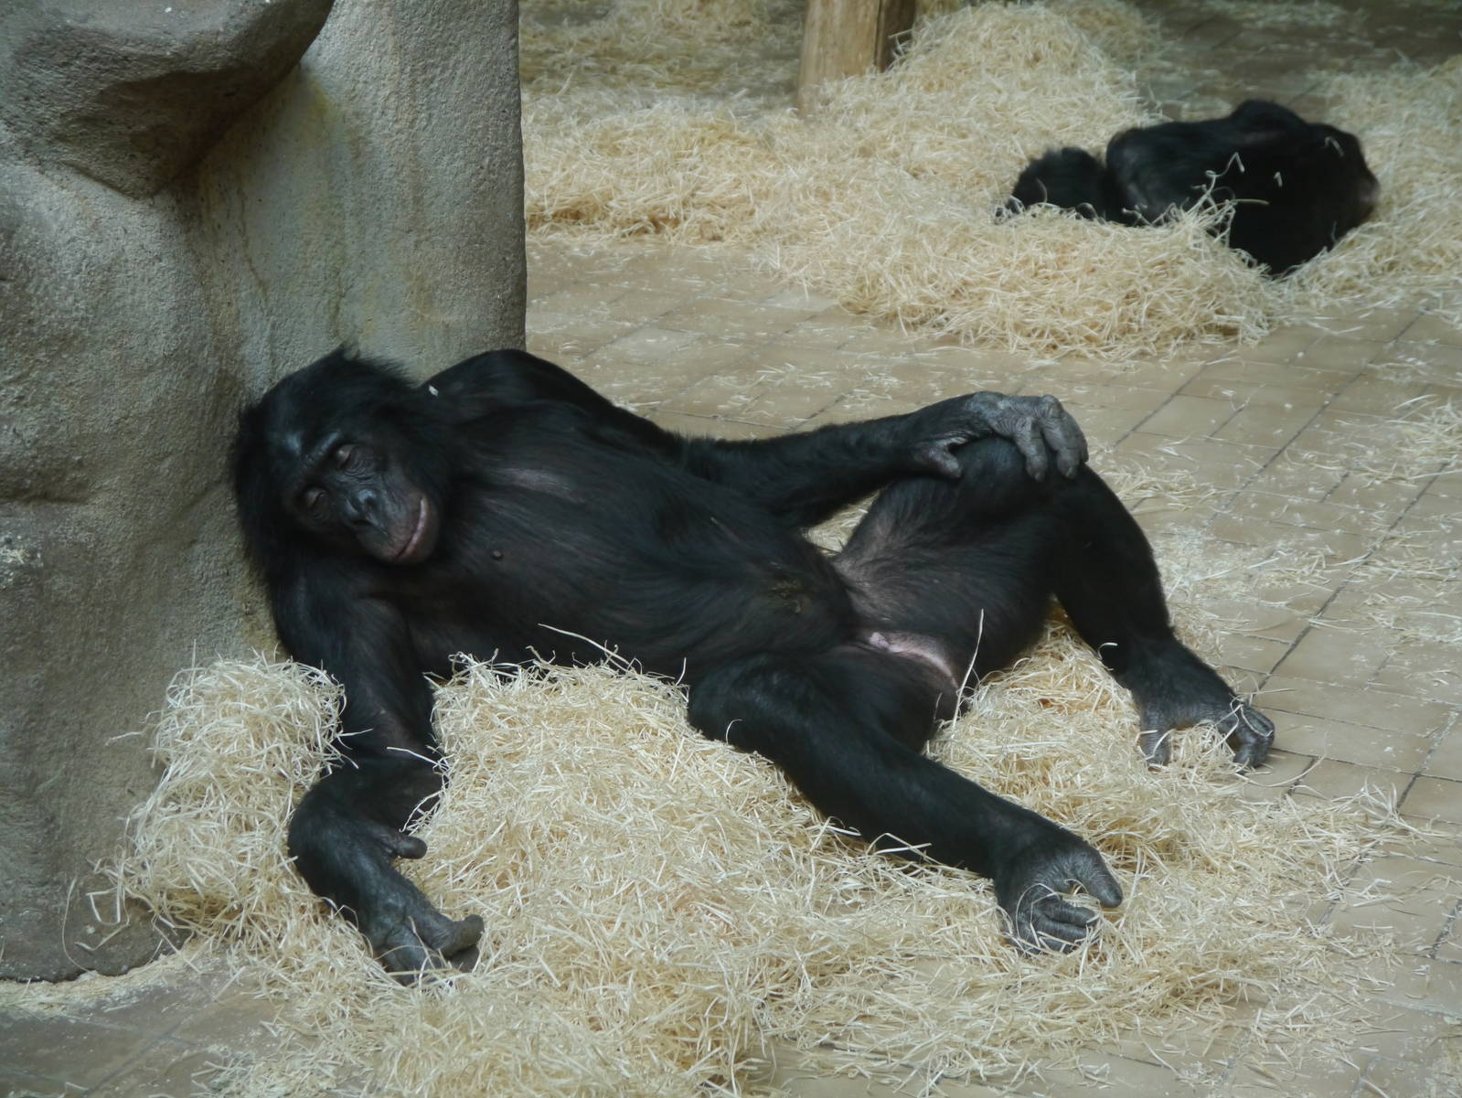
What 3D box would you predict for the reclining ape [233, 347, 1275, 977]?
[{"bbox_3d":[0.021,0.073,3.264,1.020,0.410,0.700,1,17,0],"label":"reclining ape"}]

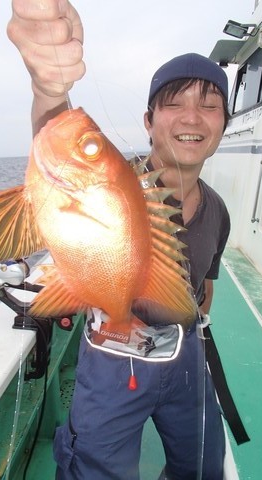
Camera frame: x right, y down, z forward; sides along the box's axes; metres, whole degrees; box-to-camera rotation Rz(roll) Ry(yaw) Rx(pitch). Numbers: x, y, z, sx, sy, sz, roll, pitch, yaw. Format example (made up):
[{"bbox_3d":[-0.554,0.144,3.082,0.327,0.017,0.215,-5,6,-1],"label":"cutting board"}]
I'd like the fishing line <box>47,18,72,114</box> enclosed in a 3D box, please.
[{"bbox_3d":[-0.072,-0.177,0.400,0.012,0.092,0.012,-11,12,2],"label":"fishing line"}]

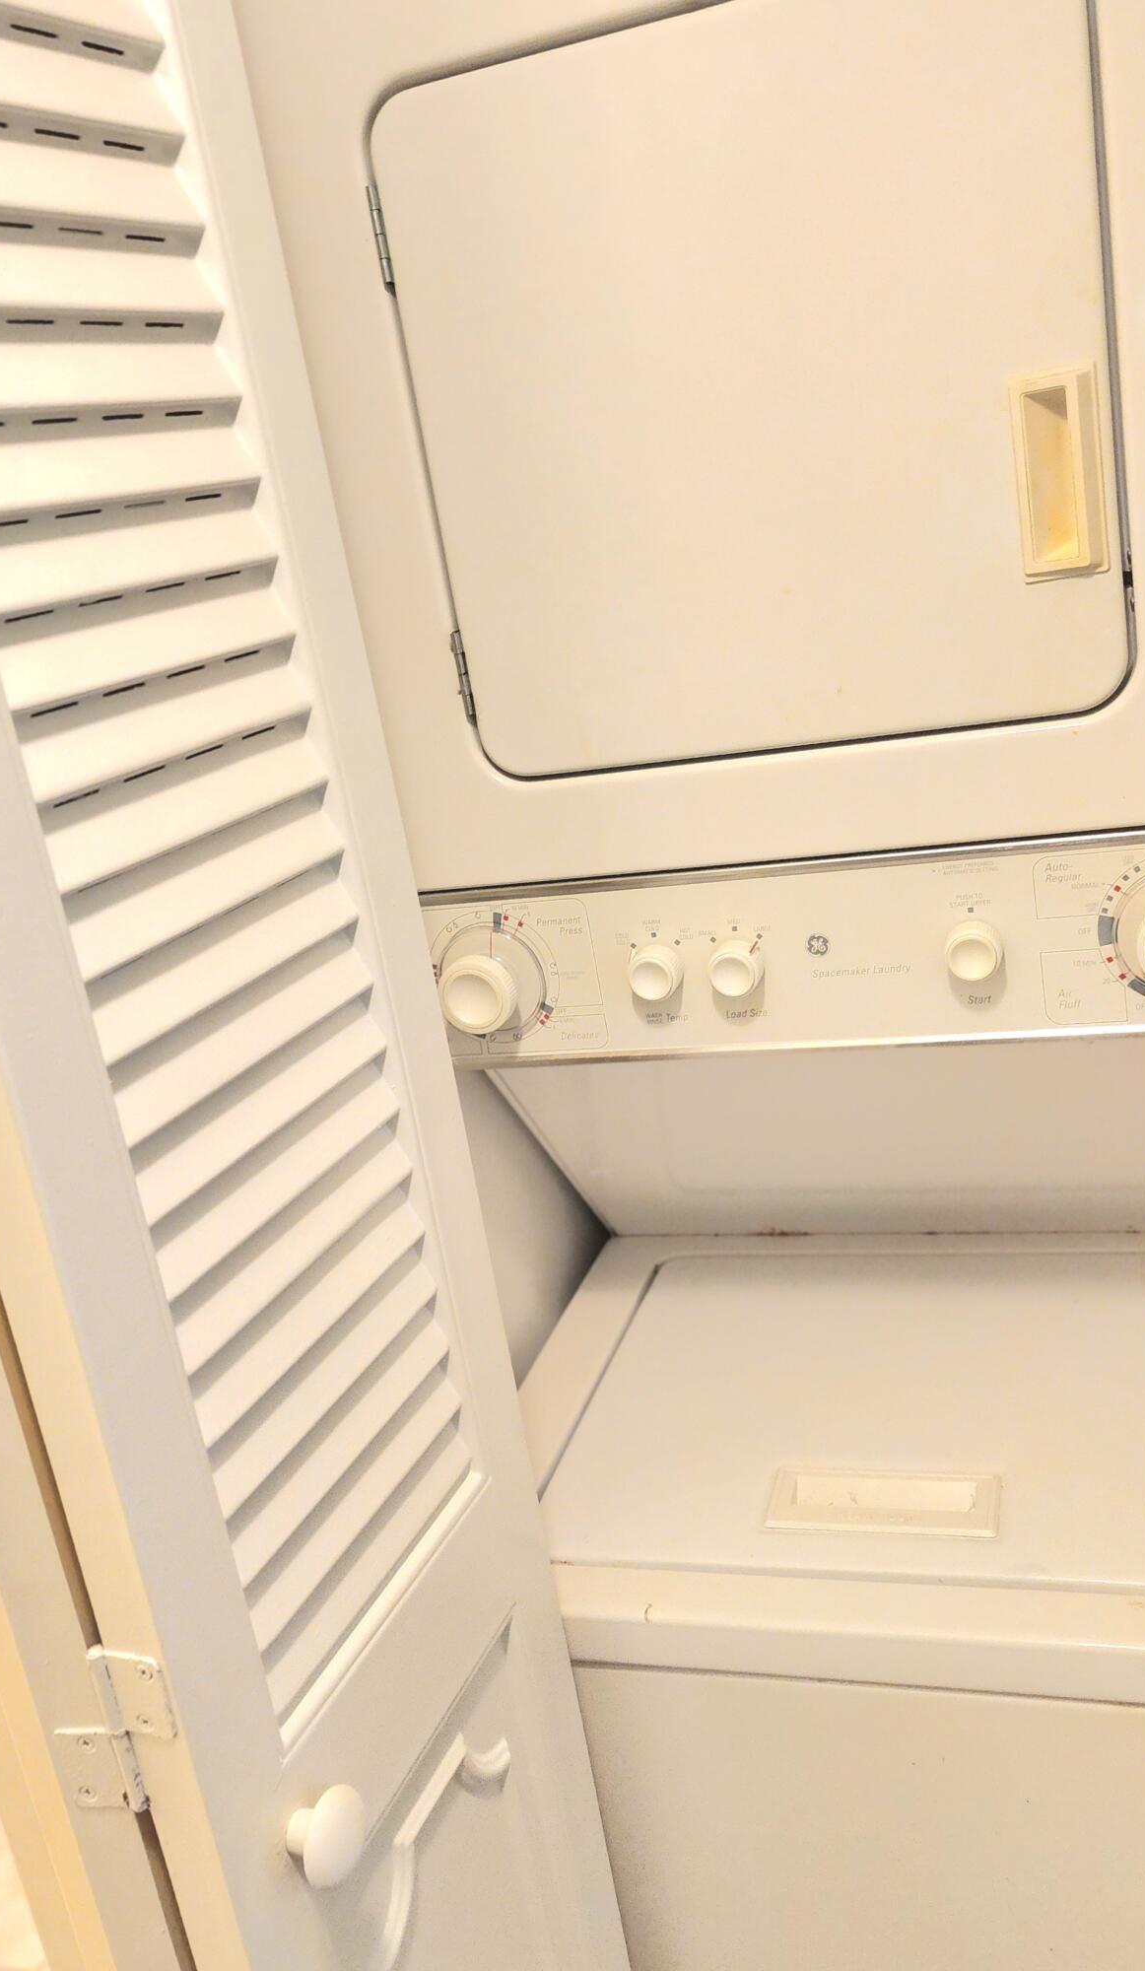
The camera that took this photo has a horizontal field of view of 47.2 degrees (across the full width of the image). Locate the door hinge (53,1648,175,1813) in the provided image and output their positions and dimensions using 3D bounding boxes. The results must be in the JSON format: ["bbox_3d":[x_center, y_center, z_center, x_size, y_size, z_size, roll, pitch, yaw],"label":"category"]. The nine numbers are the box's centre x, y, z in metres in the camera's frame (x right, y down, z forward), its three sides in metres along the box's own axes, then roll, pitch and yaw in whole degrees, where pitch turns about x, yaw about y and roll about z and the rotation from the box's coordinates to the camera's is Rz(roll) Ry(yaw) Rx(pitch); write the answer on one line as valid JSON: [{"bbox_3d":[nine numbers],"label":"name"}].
[{"bbox_3d":[-0.191,0.311,0.544,0.058,0.080,0.013,-6,14,15],"label":"door hinge"}]

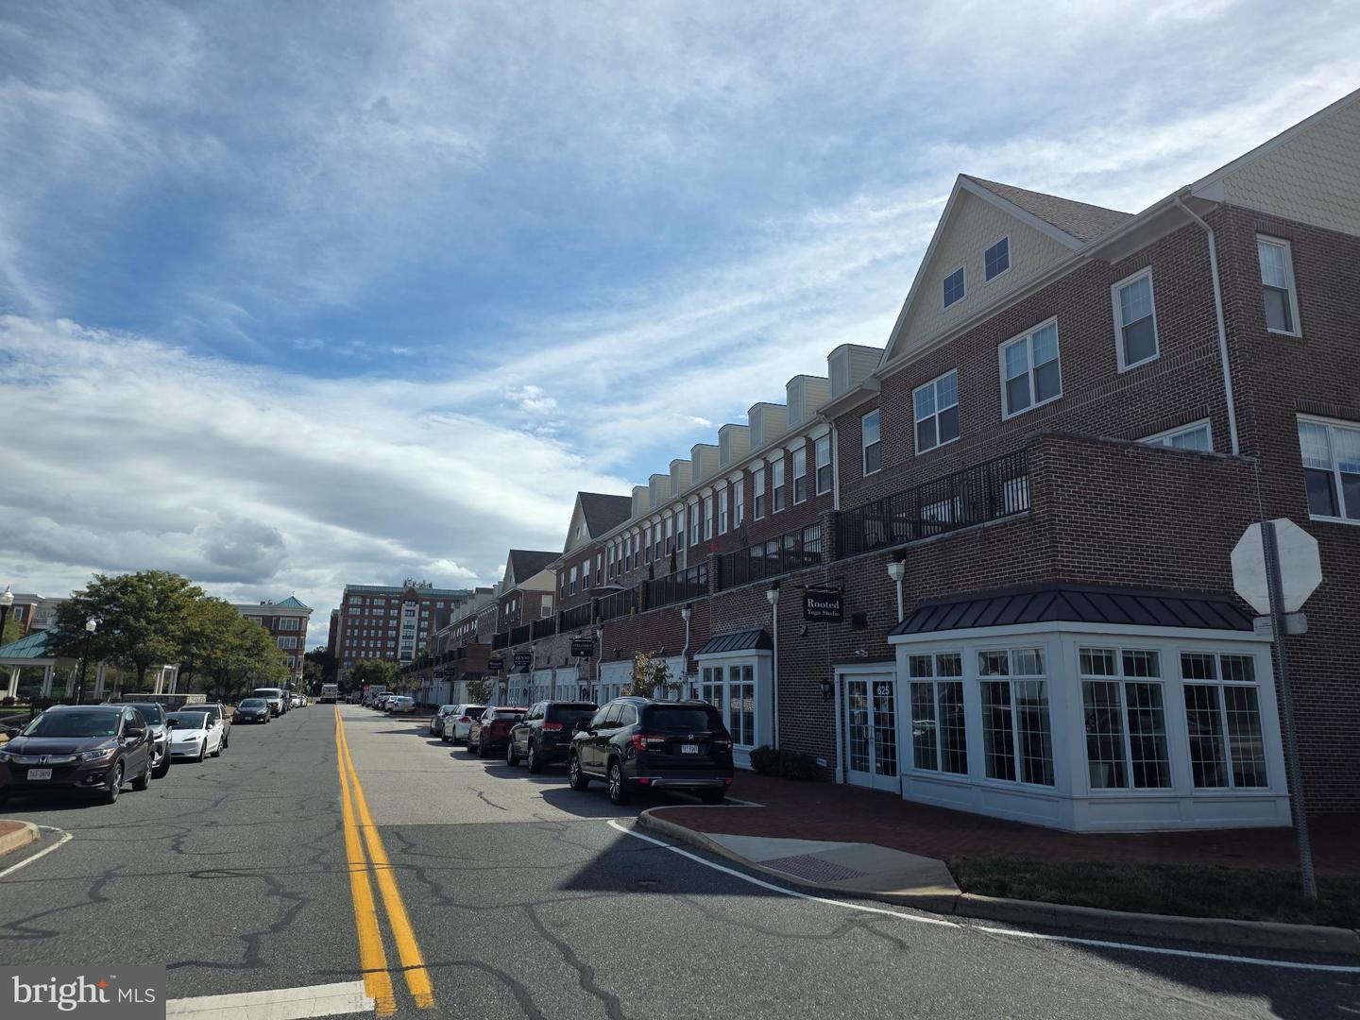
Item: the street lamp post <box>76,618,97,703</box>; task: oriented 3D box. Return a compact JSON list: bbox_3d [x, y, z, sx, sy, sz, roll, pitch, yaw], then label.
[{"bbox_3d":[-19.507,5.528,29.532,0.360,4.000,0.360,5,-13,-20],"label":"street lamp post"}]

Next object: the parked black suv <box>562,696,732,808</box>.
[{"bbox_3d":[-0.661,4.472,17.045,2.000,1.790,4.980,5,-13,-20],"label":"parked black suv"}]

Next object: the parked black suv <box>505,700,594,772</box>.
[{"bbox_3d":[-3.188,5.962,24.014,1.940,1.760,4.820,5,-13,-20],"label":"parked black suv"}]

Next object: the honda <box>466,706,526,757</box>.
[{"bbox_3d":[-5.940,7.454,30.667,1.840,1.620,4.550,5,-13,-20],"label":"honda"}]

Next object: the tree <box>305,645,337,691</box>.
[{"bbox_3d":[-77.796,35.323,194.088,7.500,11.900,7.500,5,-13,-20],"label":"tree"}]

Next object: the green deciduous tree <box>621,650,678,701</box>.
[{"bbox_3d":[-0.901,5.239,24.134,1.600,2.920,1.600,5,-13,-20],"label":"green deciduous tree"}]

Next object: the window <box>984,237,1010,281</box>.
[{"bbox_3d":[7.291,-5.762,20.783,0.110,0.800,0.840,5,-13,-20],"label":"window"}]

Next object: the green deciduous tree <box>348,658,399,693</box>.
[{"bbox_3d":[-58.700,32.692,172.538,9.200,8.700,9.000,5,-13,-20],"label":"green deciduous tree"}]

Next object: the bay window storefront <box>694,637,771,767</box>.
[{"bbox_3d":[1.293,4.819,23.304,0.600,3.250,3.950,5,-13,-20],"label":"bay window storefront"}]

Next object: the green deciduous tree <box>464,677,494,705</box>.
[{"bbox_3d":[-11.251,10.686,50.218,1.550,2.900,1.500,5,-13,-20],"label":"green deciduous tree"}]

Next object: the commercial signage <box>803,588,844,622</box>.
[{"bbox_3d":[2.928,1.976,18.351,0.920,0.620,0.090,5,-13,-20],"label":"commercial signage"}]

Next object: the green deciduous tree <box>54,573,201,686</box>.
[{"bbox_3d":[-34.184,8.042,56.089,8.100,8.400,8.100,5,-13,-20],"label":"green deciduous tree"}]

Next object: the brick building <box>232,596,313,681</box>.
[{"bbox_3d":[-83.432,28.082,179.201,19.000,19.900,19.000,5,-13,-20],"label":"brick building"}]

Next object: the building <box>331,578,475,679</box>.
[{"bbox_3d":[-82.261,40.285,265.562,38.000,32.000,25.000,5,-13,-20],"label":"building"}]

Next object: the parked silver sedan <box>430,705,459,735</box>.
[{"bbox_3d":[-10.986,10.265,44.077,1.830,1.460,4.750,5,-13,-20],"label":"parked silver sedan"}]

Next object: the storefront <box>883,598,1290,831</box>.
[{"bbox_3d":[6.326,3.132,14.593,4.150,3.400,4.150,5,-13,-20],"label":"storefront"}]

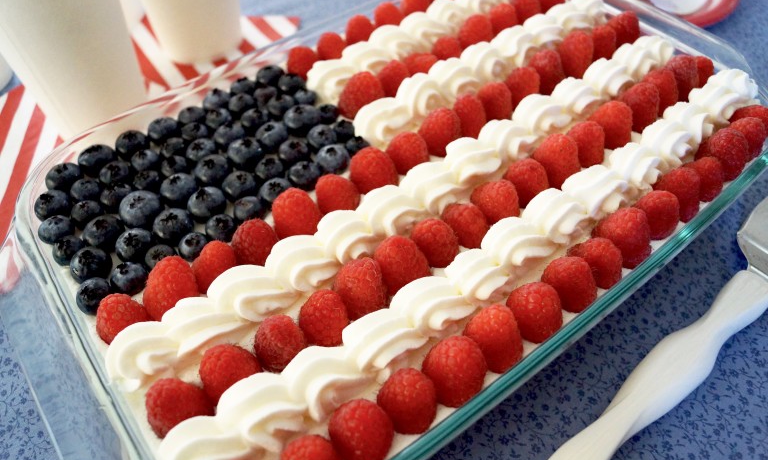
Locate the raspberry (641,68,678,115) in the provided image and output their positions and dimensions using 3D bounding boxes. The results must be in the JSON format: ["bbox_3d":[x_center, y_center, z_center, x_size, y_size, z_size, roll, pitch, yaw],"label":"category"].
[{"bbox_3d":[0.142,-0.072,0.297,0.018,0.022,0.018,-2,53,3],"label":"raspberry"}]

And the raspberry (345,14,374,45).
[{"bbox_3d":[-0.013,-0.114,0.332,0.017,0.018,0.017,-2,53,2],"label":"raspberry"}]

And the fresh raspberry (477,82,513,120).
[{"bbox_3d":[0.058,-0.068,0.301,0.018,0.019,0.018,-2,53,3],"label":"fresh raspberry"}]

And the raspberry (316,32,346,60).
[{"bbox_3d":[-0.030,-0.105,0.329,0.017,0.018,0.017,-2,52,3],"label":"raspberry"}]

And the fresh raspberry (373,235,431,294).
[{"bbox_3d":[0.007,0.015,0.229,0.022,0.025,0.022,-3,53,4],"label":"fresh raspberry"}]

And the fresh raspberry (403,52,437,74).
[{"bbox_3d":[0.019,-0.084,0.305,0.018,0.018,0.018,-1,52,2],"label":"fresh raspberry"}]

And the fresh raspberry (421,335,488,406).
[{"bbox_3d":[0.025,0.049,0.202,0.023,0.025,0.023,-2,53,2],"label":"fresh raspberry"}]

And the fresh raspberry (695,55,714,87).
[{"bbox_3d":[0.169,-0.085,0.309,0.018,0.019,0.018,-32,59,-20],"label":"fresh raspberry"}]

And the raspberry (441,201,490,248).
[{"bbox_3d":[0.036,-0.003,0.256,0.020,0.017,0.020,-2,53,3],"label":"raspberry"}]

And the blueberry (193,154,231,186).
[{"bbox_3d":[-0.086,-0.030,0.287,0.017,0.013,0.017,-2,53,3],"label":"blueberry"}]

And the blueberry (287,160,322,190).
[{"bbox_3d":[-0.037,-0.025,0.270,0.016,0.013,0.016,-2,53,2],"label":"blueberry"}]

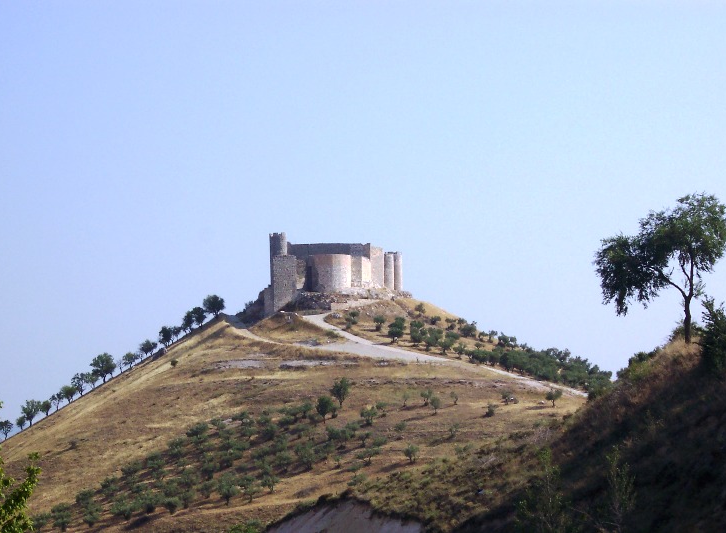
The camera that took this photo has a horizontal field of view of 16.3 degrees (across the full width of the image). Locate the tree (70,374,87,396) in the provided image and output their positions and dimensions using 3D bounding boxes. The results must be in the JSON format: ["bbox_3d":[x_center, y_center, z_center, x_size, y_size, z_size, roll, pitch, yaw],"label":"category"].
[{"bbox_3d":[-58.414,24.279,520.000,3.285,4.620,3.285,0,-4,0],"label":"tree"}]

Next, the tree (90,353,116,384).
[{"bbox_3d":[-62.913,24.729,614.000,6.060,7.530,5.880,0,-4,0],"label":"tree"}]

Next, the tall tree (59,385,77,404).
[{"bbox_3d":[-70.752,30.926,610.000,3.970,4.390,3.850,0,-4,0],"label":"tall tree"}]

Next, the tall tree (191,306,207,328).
[{"bbox_3d":[-33.468,10.523,520.000,3.080,4.209,3.080,0,-4,0],"label":"tall tree"}]

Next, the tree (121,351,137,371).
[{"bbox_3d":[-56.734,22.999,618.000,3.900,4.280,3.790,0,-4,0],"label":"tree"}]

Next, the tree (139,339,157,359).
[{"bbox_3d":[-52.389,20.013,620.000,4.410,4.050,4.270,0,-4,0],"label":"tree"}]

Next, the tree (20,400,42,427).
[{"bbox_3d":[-68.167,30.182,520.000,4.312,5.338,4.096,0,-4,0],"label":"tree"}]

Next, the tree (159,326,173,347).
[{"bbox_3d":[-40.346,14.373,520.000,2.875,4.106,2.875,0,-4,0],"label":"tree"}]

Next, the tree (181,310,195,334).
[{"bbox_3d":[-35.726,11.498,520.000,2.669,4.517,2.669,0,-4,0],"label":"tree"}]

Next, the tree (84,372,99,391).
[{"bbox_3d":[-55.642,23.509,520.000,3.080,3.490,3.080,0,-4,0],"label":"tree"}]

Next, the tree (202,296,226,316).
[{"bbox_3d":[-36.940,9.950,630.000,5.470,5.730,5.310,0,-4,0],"label":"tree"}]

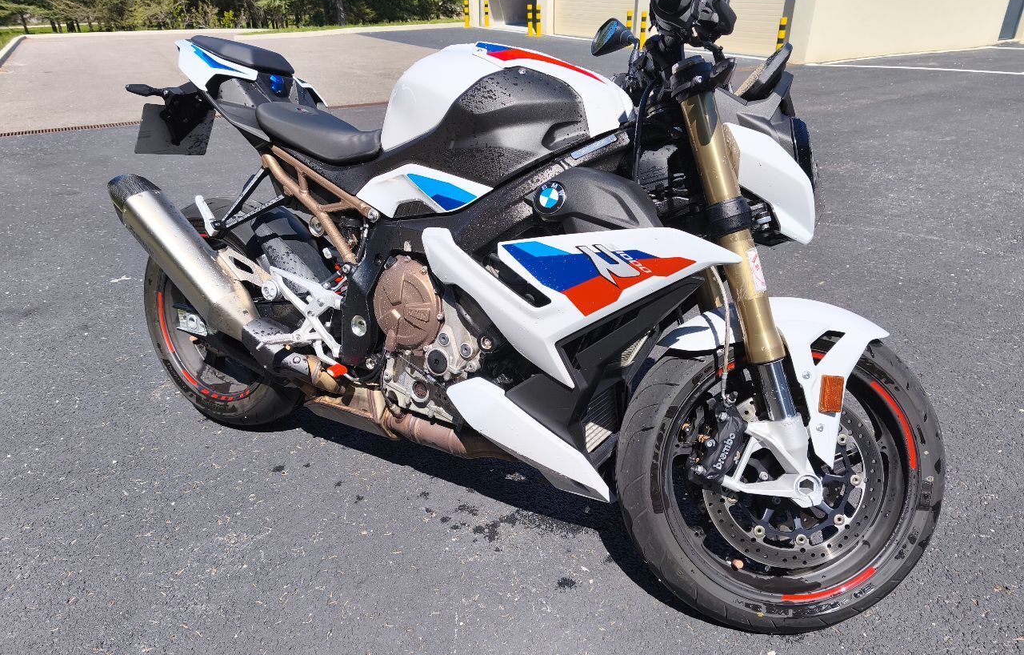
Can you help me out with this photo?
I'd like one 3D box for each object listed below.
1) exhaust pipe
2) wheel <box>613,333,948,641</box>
[{"bbox_3d":[-0.792,-0.160,1.669,0.470,0.115,0.115,47,25,5],"label":"exhaust pipe"},{"bbox_3d":[0.495,0.266,1.272,0.600,0.600,0.125,-2,3,-1],"label":"wheel"}]

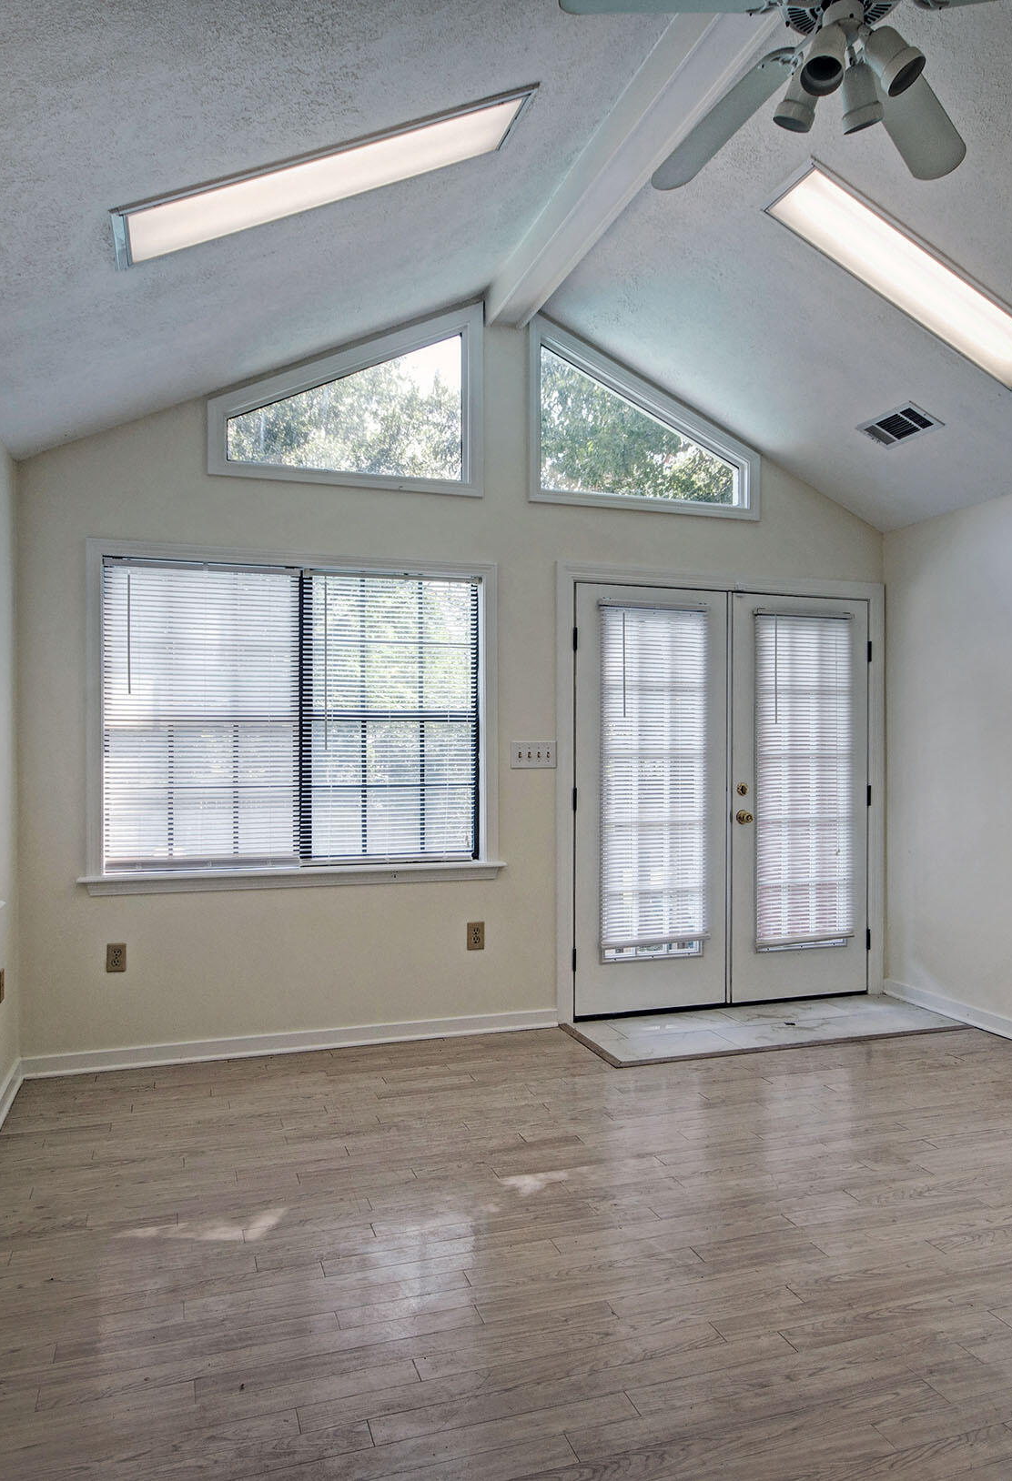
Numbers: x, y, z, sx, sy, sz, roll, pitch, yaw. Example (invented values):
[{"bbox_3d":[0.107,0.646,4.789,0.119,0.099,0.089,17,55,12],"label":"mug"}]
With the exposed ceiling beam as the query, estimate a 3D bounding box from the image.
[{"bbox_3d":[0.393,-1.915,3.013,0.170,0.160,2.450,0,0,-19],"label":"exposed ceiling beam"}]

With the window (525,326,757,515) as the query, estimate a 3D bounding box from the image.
[{"bbox_3d":[0.678,-1.500,4.414,1.209,0.844,0.100,0,0,-19],"label":"window"}]

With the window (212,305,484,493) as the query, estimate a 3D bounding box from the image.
[{"bbox_3d":[-0.654,-1.511,3.961,1.166,0.874,0.100,0,0,-19],"label":"window"}]

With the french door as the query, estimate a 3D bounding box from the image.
[{"bbox_3d":[1.091,0.286,4.565,1.654,2.022,0.080,0,0,-19],"label":"french door"}]

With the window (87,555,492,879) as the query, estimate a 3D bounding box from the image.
[{"bbox_3d":[-0.853,-0.097,3.903,1.555,1.255,0.100,0,0,-19],"label":"window"}]

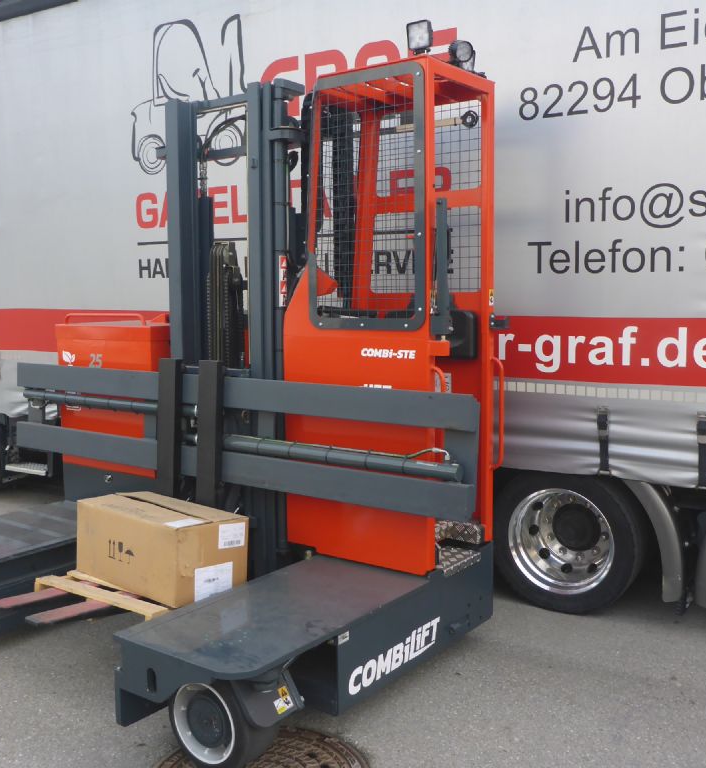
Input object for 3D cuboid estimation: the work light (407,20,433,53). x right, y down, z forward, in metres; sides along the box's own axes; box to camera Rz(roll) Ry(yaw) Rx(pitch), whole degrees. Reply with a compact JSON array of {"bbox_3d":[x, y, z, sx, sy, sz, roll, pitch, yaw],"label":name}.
[{"bbox_3d":[0.290,-1.508,3.610,0.106,0.135,0.060,4,17,35],"label":"work light"}]

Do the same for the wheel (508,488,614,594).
[{"bbox_3d":[1.211,0.869,4.691,0.590,0.590,0.210,3,7,30],"label":"wheel"}]

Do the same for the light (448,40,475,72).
[{"bbox_3d":[0.503,-1.518,3.840,0.108,0.140,0.080,-4,20,-33],"label":"light"}]

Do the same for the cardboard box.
[{"bbox_3d":[-0.886,0.742,3.820,0.755,0.325,0.390,5,6,41],"label":"cardboard box"}]

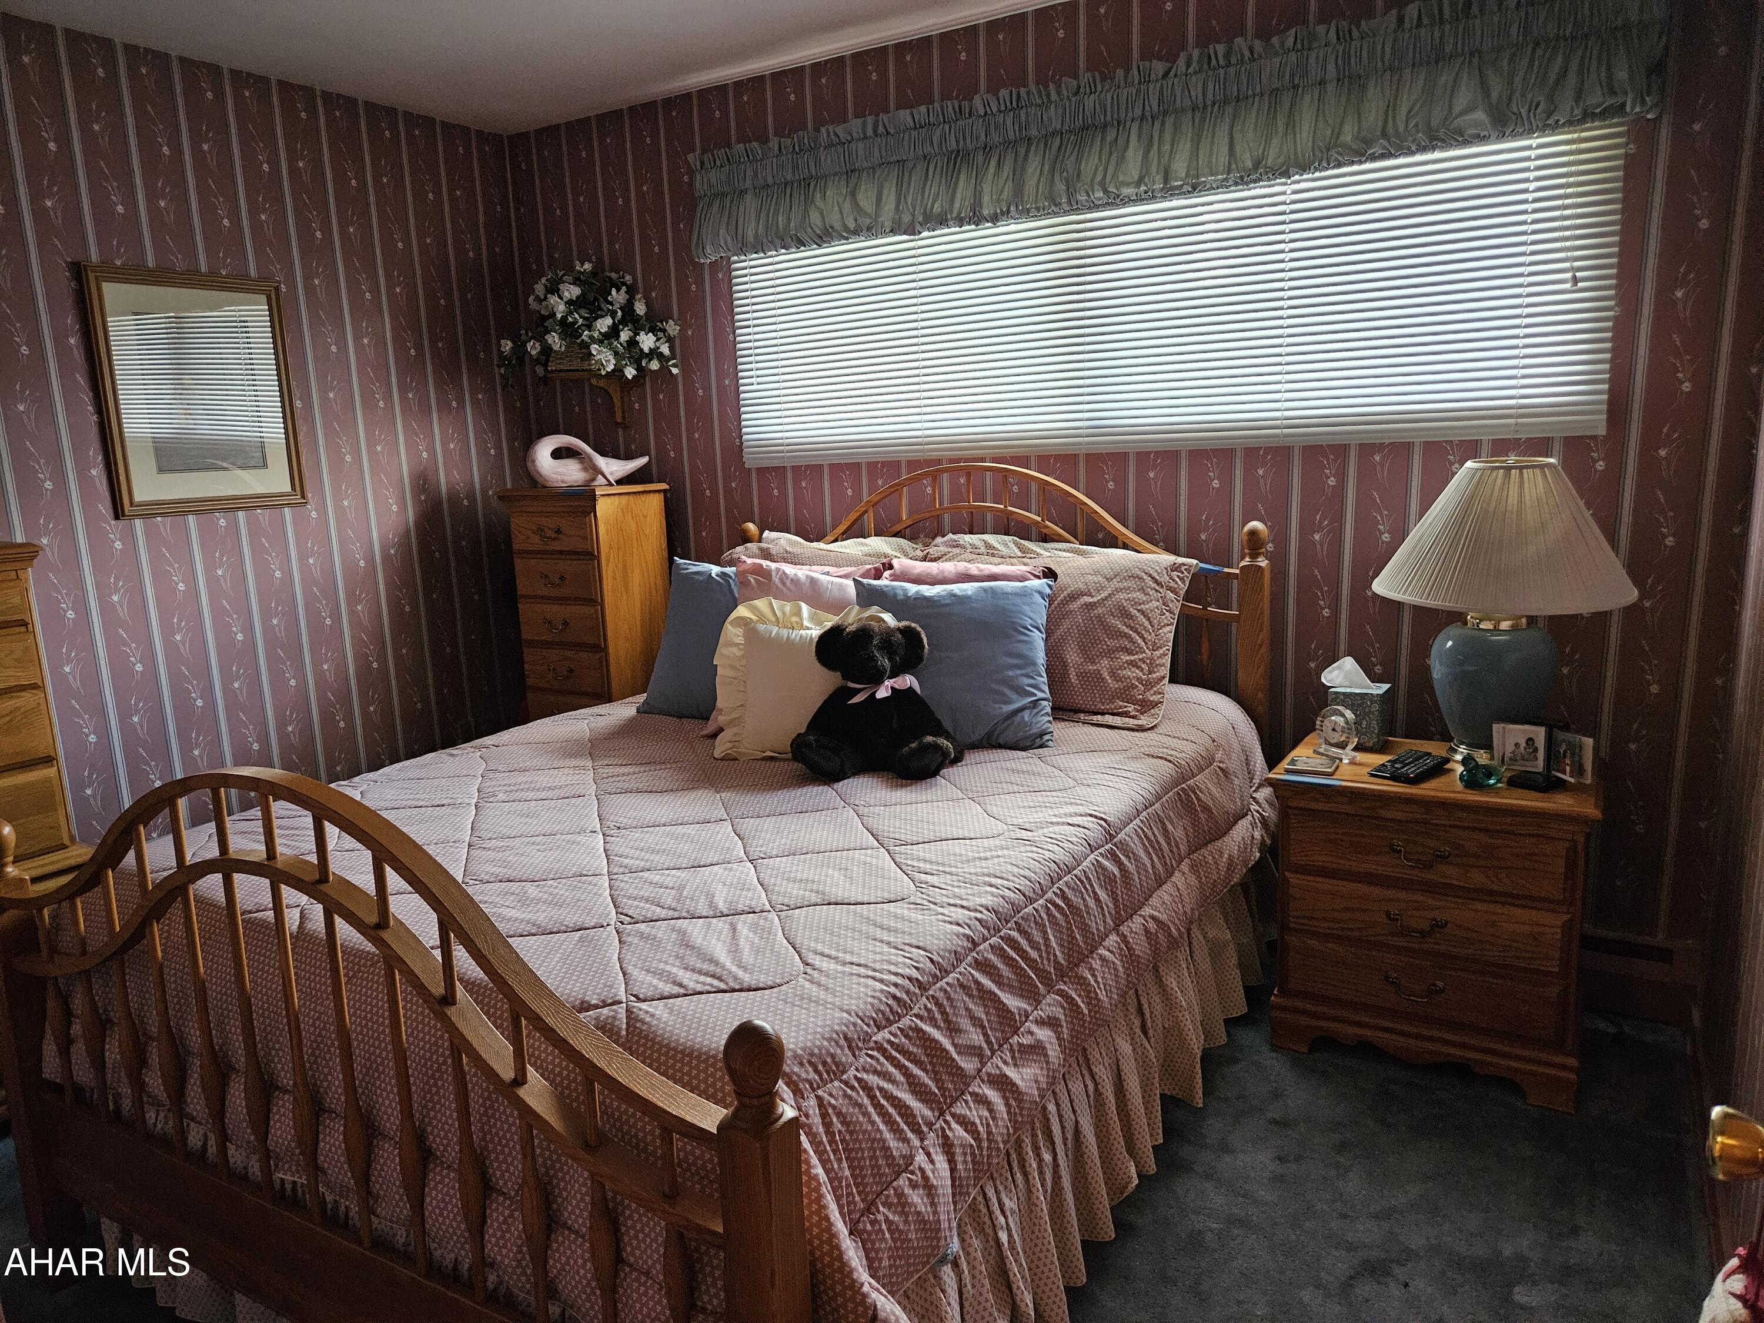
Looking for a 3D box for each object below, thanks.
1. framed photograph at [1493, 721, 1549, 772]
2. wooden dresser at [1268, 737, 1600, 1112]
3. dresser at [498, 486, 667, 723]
[{"bbox_3d":[1.301,0.175,2.394,0.097,0.098,0.030,5,13,31],"label":"framed photograph"},{"bbox_3d":[1.213,0.534,2.597,0.604,0.632,0.409,5,13,31],"label":"wooden dresser"},{"bbox_3d":[-0.942,0.042,3.921,0.434,1.242,0.331,5,13,31],"label":"dresser"}]

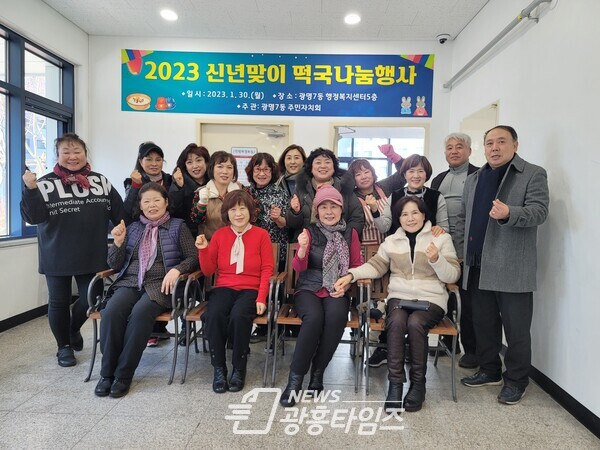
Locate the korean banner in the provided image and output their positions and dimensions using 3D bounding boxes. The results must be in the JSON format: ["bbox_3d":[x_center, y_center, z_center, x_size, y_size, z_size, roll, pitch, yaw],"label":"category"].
[{"bbox_3d":[-0.270,-1.568,4.788,3.475,0.683,0.030,2,3,2],"label":"korean banner"}]

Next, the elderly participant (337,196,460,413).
[{"bbox_3d":[0.659,0.432,2.782,0.763,1.240,0.703,2,3,9],"label":"elderly participant"}]

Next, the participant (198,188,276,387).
[{"bbox_3d":[-0.427,0.393,2.934,0.510,1.274,0.610,2,3,-2],"label":"participant"}]

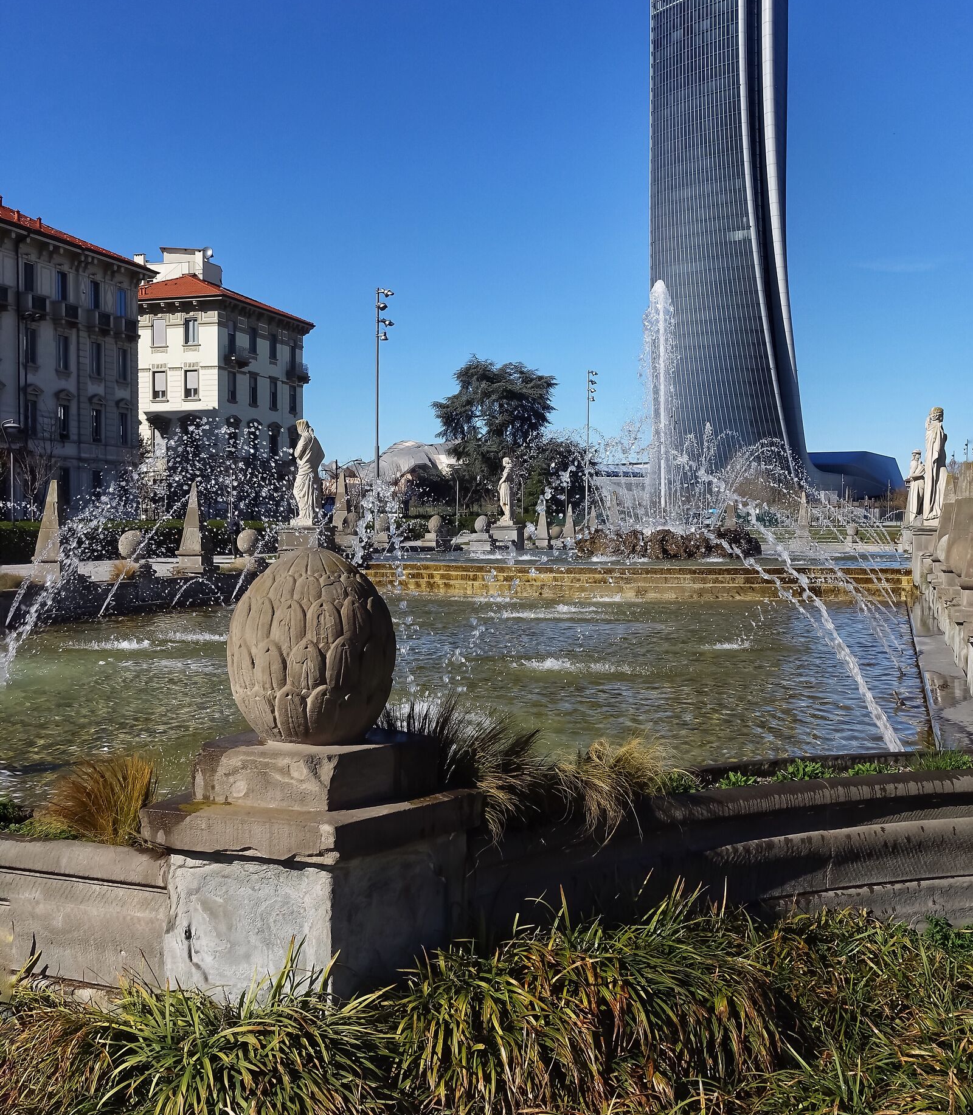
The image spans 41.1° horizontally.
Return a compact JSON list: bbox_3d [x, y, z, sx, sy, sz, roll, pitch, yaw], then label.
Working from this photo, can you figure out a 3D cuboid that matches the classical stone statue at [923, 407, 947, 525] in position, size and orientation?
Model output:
[{"bbox_3d":[10.035,-2.026,29.000,0.550,2.650,0.580,2,3,44],"label":"classical stone statue"}]

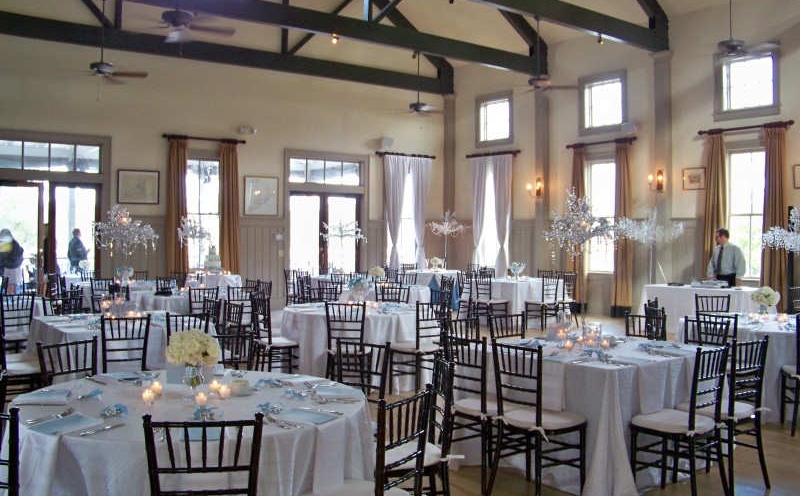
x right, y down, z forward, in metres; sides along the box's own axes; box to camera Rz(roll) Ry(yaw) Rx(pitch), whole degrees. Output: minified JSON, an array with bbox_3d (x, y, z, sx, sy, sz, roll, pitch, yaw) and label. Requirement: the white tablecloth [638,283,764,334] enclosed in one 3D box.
[{"bbox_3d":[4.729,0.986,11.534,0.850,0.770,1.950,0,1,-38],"label":"white tablecloth"}]

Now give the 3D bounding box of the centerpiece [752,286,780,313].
[{"bbox_3d":[3.354,0.488,6.989,0.273,0.283,0.273,0,1,26],"label":"centerpiece"}]

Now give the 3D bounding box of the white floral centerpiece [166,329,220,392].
[{"bbox_3d":[-0.942,0.532,3.480,0.245,0.310,0.245,-1,1,-40],"label":"white floral centerpiece"}]

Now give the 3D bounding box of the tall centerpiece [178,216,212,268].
[{"bbox_3d":[-2.776,0.074,10.302,0.444,0.990,0.444,-1,1,-38],"label":"tall centerpiece"}]

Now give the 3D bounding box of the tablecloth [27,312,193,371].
[{"bbox_3d":[-2.463,1.033,6.841,1.340,0.770,1.340,0,1,-38],"label":"tablecloth"}]

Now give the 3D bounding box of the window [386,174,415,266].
[{"bbox_3d":[0.064,-0.623,16.692,0.869,2.121,0.121,-1,1,-38],"label":"window"}]

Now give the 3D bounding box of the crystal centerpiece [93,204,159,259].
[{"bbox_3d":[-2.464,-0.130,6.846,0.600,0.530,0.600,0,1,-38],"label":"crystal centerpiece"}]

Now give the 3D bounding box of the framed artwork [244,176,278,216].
[{"bbox_3d":[-2.702,-1.010,14.900,0.750,0.760,0.040,-1,1,-40],"label":"framed artwork"}]

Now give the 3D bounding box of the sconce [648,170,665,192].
[{"bbox_3d":[4.519,-1.174,13.463,0.200,0.390,0.250,0,1,-38],"label":"sconce"}]

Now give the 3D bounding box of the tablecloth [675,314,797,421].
[{"bbox_3d":[3.131,1.016,6.585,1.434,0.768,1.434,-1,1,-38],"label":"tablecloth"}]

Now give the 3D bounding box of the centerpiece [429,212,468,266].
[{"bbox_3d":[1.075,-0.211,16.900,0.950,1.250,0.950,0,1,0],"label":"centerpiece"}]

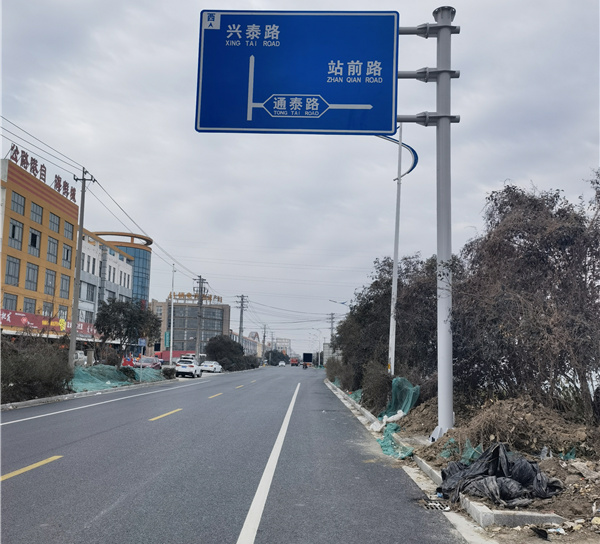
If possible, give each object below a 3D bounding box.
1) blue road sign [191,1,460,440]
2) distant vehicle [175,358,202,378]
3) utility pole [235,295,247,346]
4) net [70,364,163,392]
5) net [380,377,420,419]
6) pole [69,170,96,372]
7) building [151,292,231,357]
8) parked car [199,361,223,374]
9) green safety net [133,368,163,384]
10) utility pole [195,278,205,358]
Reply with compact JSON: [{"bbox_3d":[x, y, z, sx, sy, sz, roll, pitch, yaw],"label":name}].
[{"bbox_3d":[0.576,-1.228,12.739,5.457,9.031,0.700,1,-8,-1],"label":"blue road sign"},{"bbox_3d":[-10.524,8.963,58.653,1.840,1.690,4.600,1,-8,1],"label":"distant vehicle"},{"bbox_3d":[-9.703,9.820,102.757,1.700,12.121,0.400,1,-8,1],"label":"utility pole"},{"bbox_3d":[-10.929,5.886,35.862,2.500,1.200,14.500,1,-8,1],"label":"net"},{"bbox_3d":[2.637,3.293,16.371,1.100,1.150,1.000,1,-8,1],"label":"net"},{"bbox_3d":[-11.650,0.158,32.637,1.400,11.689,0.400,1,-8,1],"label":"pole"},{"bbox_3d":[-36.099,17.335,189.597,22.000,20.970,13.000,7,-10,-37],"label":"building"},{"bbox_3d":[-10.814,11.616,76.259,1.800,1.460,4.650,0,-8,4],"label":"parked car"},{"bbox_3d":[-10.732,6.588,39.902,2.200,1.000,6.600,1,-8,1],"label":"green safety net"},{"bbox_3d":[-10.700,5.571,66.000,1.500,10.280,0.500,1,-8,1],"label":"utility pole"}]

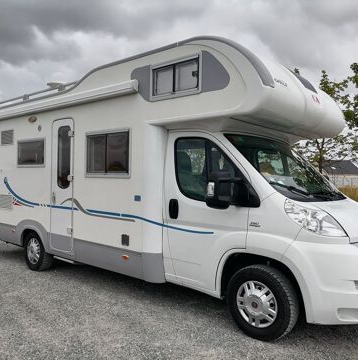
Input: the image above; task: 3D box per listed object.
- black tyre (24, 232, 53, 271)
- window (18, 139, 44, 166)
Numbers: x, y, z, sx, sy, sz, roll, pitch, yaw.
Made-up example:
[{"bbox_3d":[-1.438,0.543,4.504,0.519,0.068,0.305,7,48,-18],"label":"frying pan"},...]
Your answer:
[{"bbox_3d":[-2.210,1.095,5.751,0.670,0.670,0.215,1,0,40],"label":"black tyre"},{"bbox_3d":[-2.288,-0.405,5.614,0.856,0.426,0.060,1,0,40],"label":"window"}]

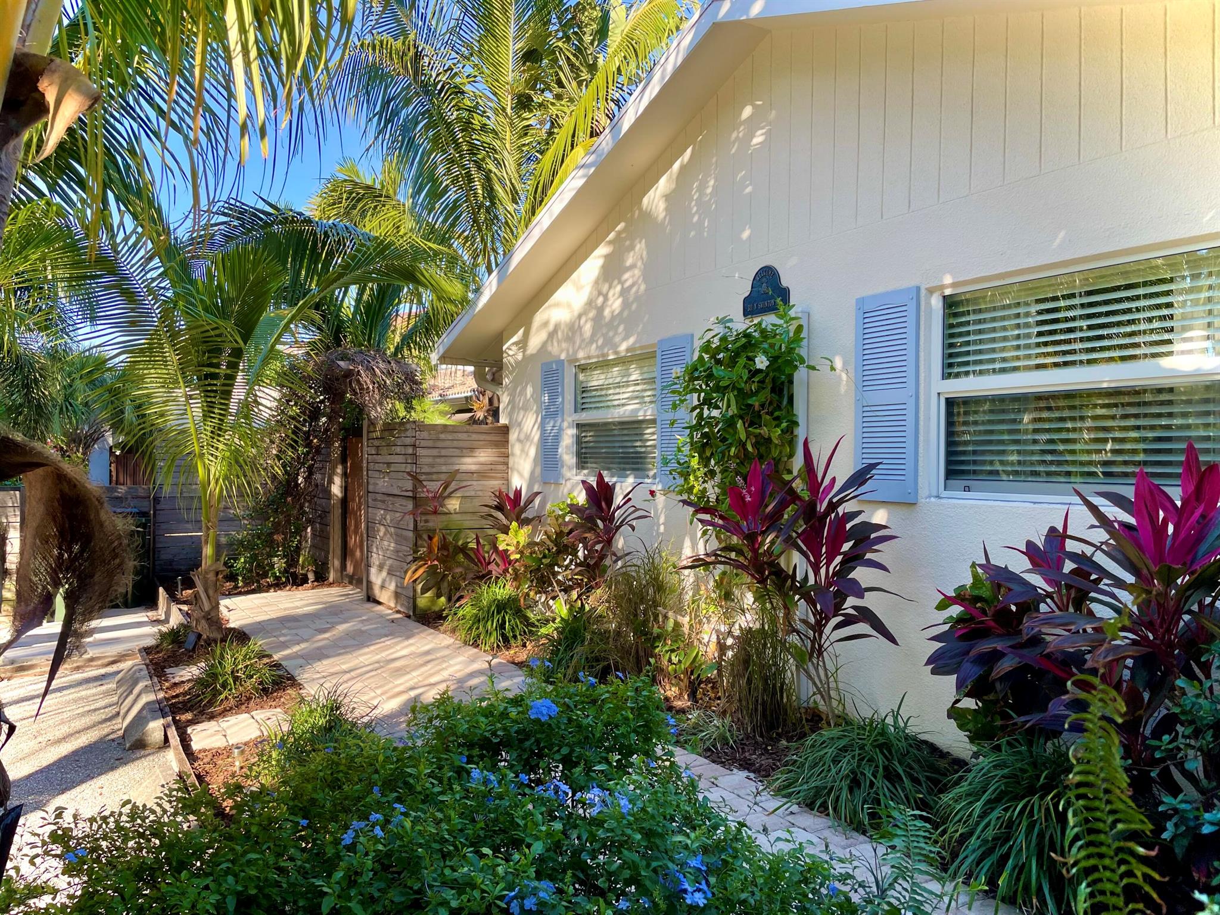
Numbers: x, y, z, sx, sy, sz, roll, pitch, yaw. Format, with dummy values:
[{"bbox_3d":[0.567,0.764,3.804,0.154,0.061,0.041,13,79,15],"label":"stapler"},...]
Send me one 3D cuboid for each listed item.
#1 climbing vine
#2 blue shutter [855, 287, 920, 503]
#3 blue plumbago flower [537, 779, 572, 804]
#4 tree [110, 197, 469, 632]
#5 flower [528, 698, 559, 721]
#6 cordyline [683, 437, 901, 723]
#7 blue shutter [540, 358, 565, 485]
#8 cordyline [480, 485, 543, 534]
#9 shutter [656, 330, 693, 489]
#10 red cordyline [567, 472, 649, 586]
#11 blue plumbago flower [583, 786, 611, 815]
[{"bbox_3d":[0.696,-0.207,4.900,0.420,1.048,0.876,1,0,-29],"label":"climbing vine"},{"bbox_3d":[1.312,-0.286,4.366,0.030,0.992,0.384,1,0,-29],"label":"blue shutter"},{"bbox_3d":[-0.142,0.855,2.350,0.090,0.055,0.075,1,0,0],"label":"blue plumbago flower"},{"bbox_3d":[-2.380,-0.240,6.700,2.400,3.080,2.200,1,0,0],"label":"tree"},{"bbox_3d":[-0.205,0.784,2.850,0.092,0.060,0.080,1,0,0],"label":"flower"},{"bbox_3d":[0.850,0.560,4.350,0.750,1.320,0.850,1,0,-29],"label":"cordyline"},{"bbox_3d":[-0.479,-0.286,7.541,0.030,0.992,0.384,1,0,-29],"label":"blue shutter"},{"bbox_3d":[-0.800,0.446,7.500,0.500,0.430,0.460,1,0,0],"label":"cordyline"},{"bbox_3d":[0.416,-0.286,5.953,0.030,0.992,0.384,1,0,-29],"label":"shutter"},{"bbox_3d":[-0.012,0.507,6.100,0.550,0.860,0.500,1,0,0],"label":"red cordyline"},{"bbox_3d":[-0.033,0.877,2.350,0.073,0.060,0.065,1,0,0],"label":"blue plumbago flower"}]

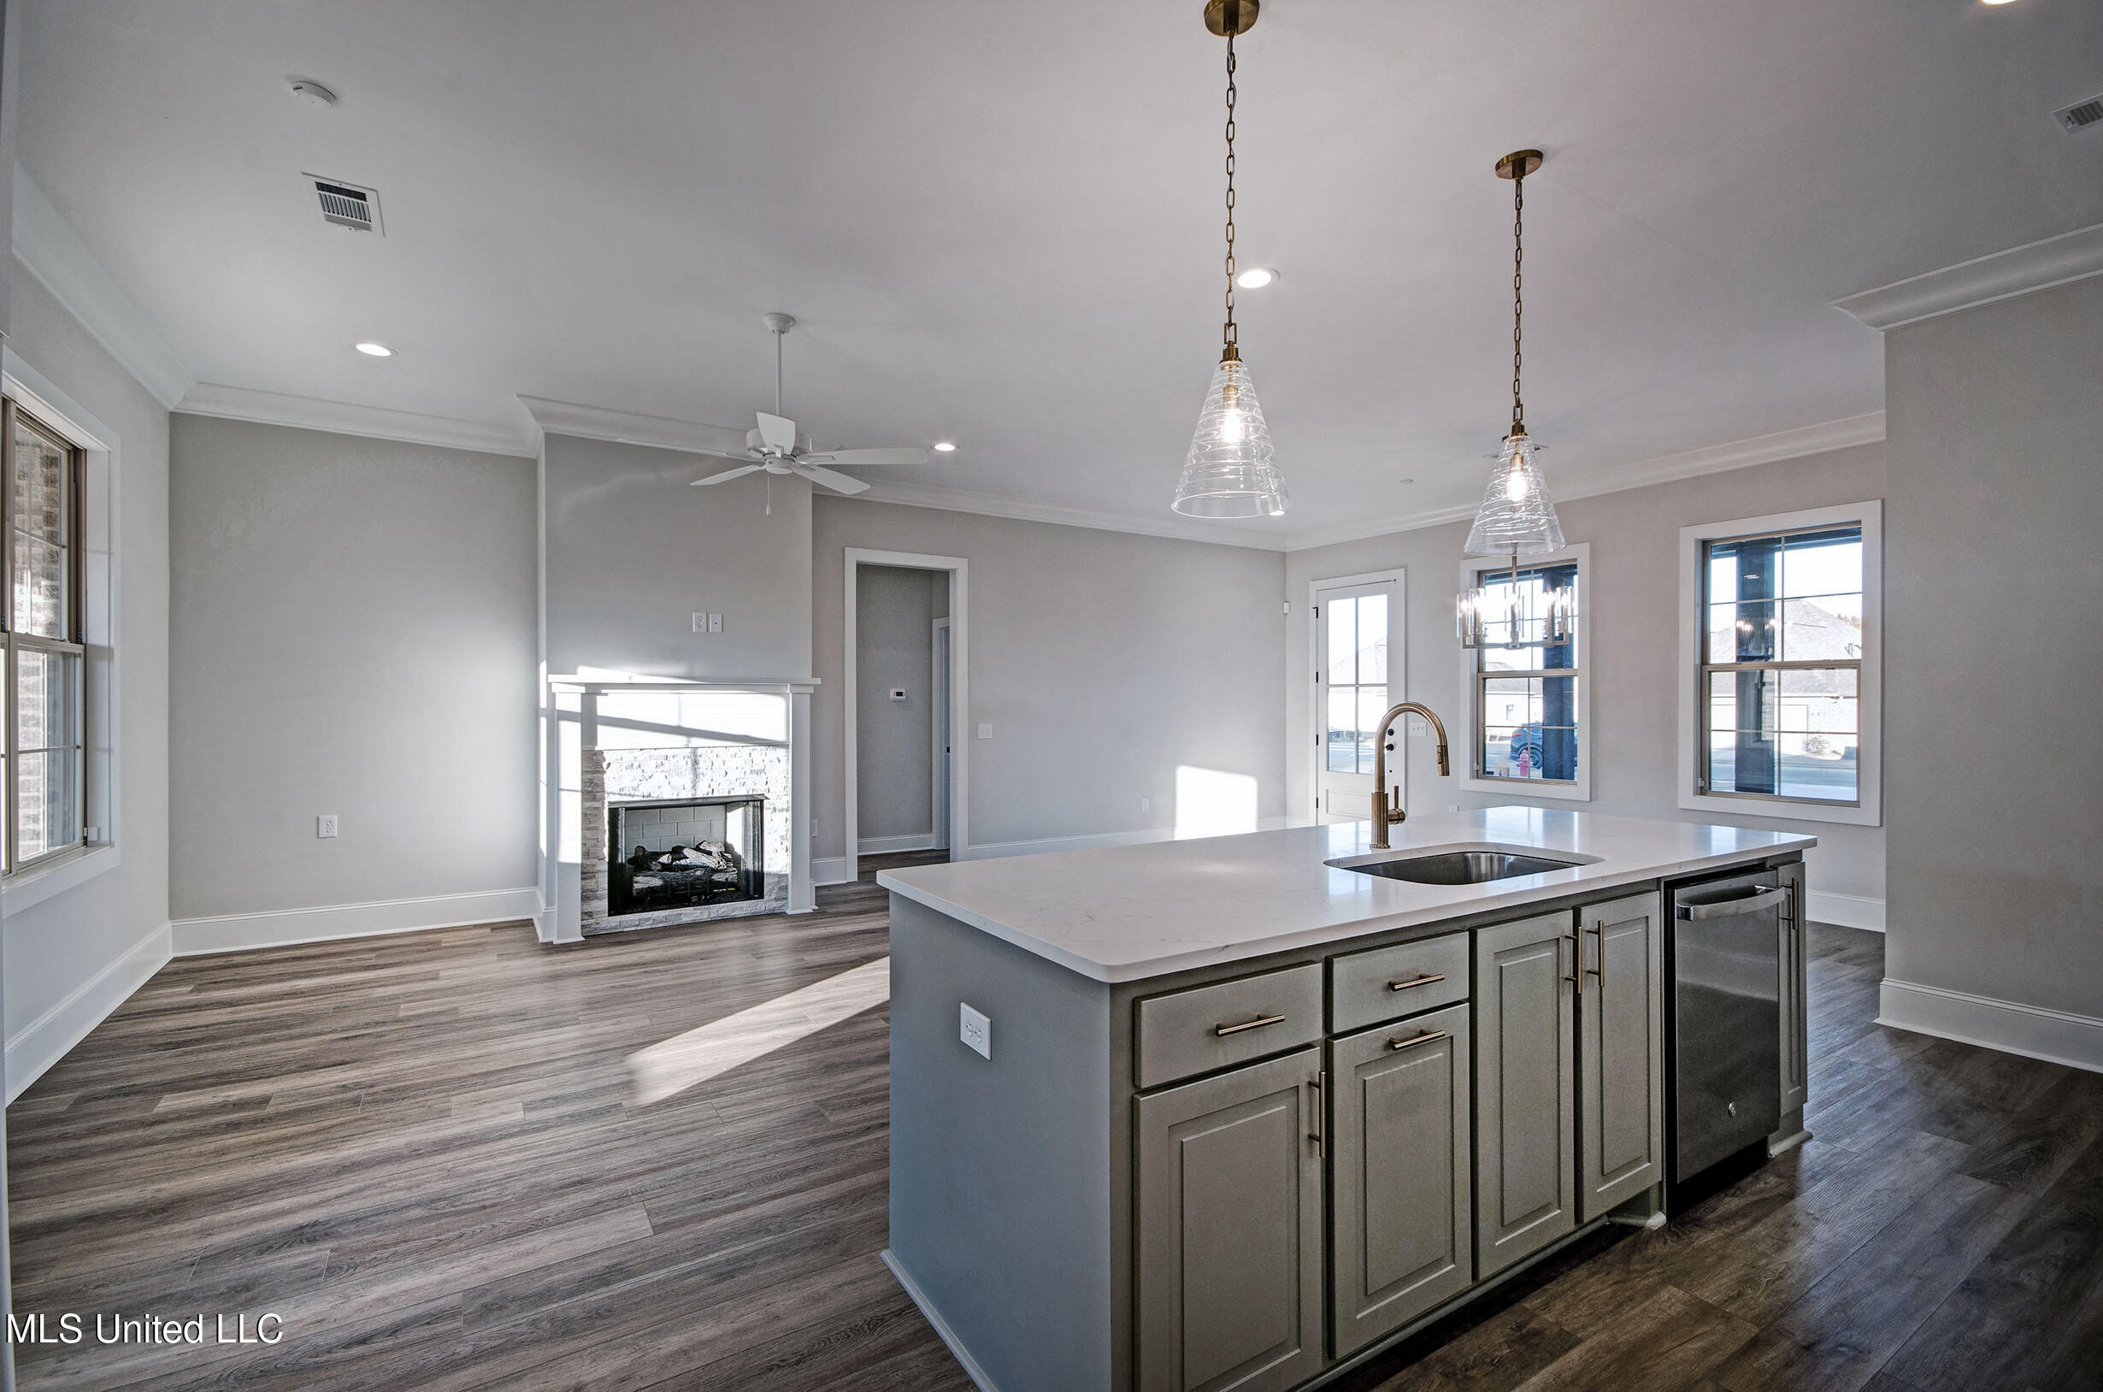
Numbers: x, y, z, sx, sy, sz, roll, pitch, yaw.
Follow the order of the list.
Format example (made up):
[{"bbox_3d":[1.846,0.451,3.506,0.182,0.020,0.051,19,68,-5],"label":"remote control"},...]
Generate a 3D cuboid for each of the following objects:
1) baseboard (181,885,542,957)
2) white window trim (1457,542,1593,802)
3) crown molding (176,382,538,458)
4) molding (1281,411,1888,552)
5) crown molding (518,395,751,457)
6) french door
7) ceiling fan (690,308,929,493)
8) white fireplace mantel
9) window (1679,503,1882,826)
[{"bbox_3d":[-3.924,1.295,5.040,1.652,0.193,0.025,0,0,-32],"label":"baseboard"},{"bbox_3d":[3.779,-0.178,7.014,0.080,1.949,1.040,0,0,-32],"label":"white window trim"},{"bbox_3d":[-3.893,-1.576,4.996,1.652,0.155,0.125,0,0,-32],"label":"crown molding"},{"bbox_3d":[3.691,-1.584,7.019,0.125,0.150,4.858,0,0,-32],"label":"molding"},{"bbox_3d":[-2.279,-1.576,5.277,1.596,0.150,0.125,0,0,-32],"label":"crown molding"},{"bbox_3d":[2.933,0.139,8.378,0.100,2.520,1.015,0,0,-32],"label":"french door"},{"bbox_3d":[-1.176,-1.309,3.802,1.300,0.710,1.300,0,0,-32],"label":"ceiling fan"},{"bbox_3d":[-2.237,0.638,5.415,1.554,1.512,0.420,0,0,-32],"label":"white fireplace mantel"},{"bbox_3d":[4.681,-0.193,5.653,0.120,1.939,1.049,0,0,-32],"label":"window"}]

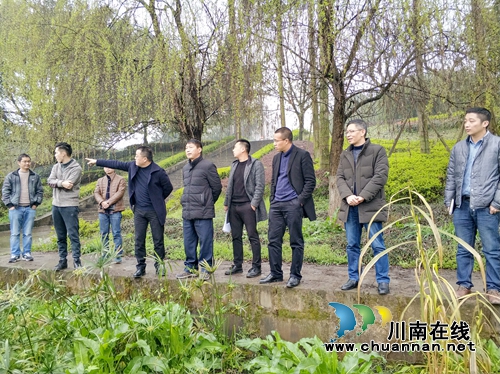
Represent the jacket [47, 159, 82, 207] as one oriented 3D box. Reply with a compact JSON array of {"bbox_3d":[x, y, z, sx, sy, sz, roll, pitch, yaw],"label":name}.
[{"bbox_3d":[-2.538,-0.062,5.330,0.480,0.650,0.360,0,-2,12],"label":"jacket"}]

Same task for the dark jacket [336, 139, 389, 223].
[{"bbox_3d":[1.135,-0.066,3.930,0.520,0.840,0.370,-2,-3,34],"label":"dark jacket"}]

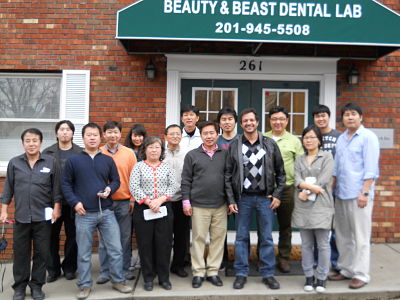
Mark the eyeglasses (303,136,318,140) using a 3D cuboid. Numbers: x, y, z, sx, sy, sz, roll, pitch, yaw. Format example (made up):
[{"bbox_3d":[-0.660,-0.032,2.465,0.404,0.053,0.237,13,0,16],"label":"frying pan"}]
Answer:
[{"bbox_3d":[1.050,-0.107,4.820,0.140,0.042,0.120,1,-1,12],"label":"eyeglasses"}]

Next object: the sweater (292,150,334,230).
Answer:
[{"bbox_3d":[1.089,0.389,4.880,0.410,0.780,0.300,1,-1,12],"label":"sweater"}]

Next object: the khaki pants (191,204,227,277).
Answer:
[{"bbox_3d":[0.084,0.880,5.000,0.360,0.740,0.260,1,-1,0],"label":"khaki pants"}]

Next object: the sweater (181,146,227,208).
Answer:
[{"bbox_3d":[0.064,0.271,5.000,0.500,0.610,0.300,1,-1,0],"label":"sweater"}]

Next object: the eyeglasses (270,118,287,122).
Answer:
[{"bbox_3d":[0.831,-0.315,5.380,0.145,0.043,0.120,1,-1,5],"label":"eyeglasses"}]

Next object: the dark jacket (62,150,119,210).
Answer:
[{"bbox_3d":[-1.070,0.308,4.970,0.570,0.610,0.320,1,-1,-8],"label":"dark jacket"}]

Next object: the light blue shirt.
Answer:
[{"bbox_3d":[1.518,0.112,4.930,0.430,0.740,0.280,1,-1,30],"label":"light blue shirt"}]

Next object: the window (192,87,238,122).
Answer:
[{"bbox_3d":[0.206,-0.502,6.670,0.600,0.640,0.050,1,-1,0],"label":"window"}]

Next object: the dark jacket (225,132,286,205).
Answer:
[{"bbox_3d":[0.543,0.181,4.970,0.600,0.700,0.330,1,-1,3],"label":"dark jacket"}]

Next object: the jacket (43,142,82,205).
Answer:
[{"bbox_3d":[-1.460,0.286,5.480,0.530,0.720,0.300,1,-1,-6],"label":"jacket"}]

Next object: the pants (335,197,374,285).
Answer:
[{"bbox_3d":[1.492,0.860,4.940,0.360,0.840,0.270,1,-1,30],"label":"pants"}]

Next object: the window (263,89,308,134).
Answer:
[{"bbox_3d":[1.119,-0.485,6.670,0.600,0.640,0.050,1,-1,0],"label":"window"}]

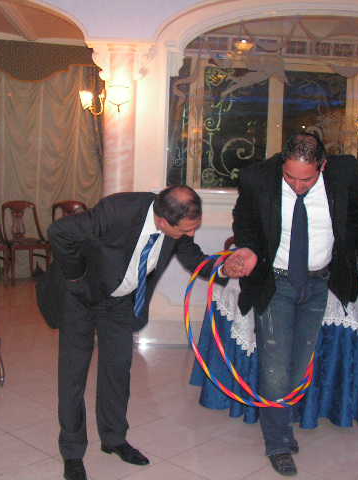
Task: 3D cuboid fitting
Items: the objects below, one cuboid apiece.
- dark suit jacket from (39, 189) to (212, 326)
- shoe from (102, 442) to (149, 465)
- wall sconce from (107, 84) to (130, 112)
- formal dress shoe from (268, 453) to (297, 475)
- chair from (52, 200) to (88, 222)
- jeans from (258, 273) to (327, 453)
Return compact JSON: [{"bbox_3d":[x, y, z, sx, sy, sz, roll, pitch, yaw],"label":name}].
[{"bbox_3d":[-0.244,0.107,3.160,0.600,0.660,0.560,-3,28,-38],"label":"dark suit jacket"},{"bbox_3d":[-0.268,1.037,3.366,0.285,0.110,0.105,5,7,27],"label":"shoe"},{"bbox_3d":[-0.480,-1.123,5.280,0.170,0.240,0.200,2,6,2],"label":"wall sconce"},{"bbox_3d":[0.511,1.068,3.355,0.108,0.110,0.285,1,6,-11],"label":"formal dress shoe"},{"bbox_3d":[-1.335,0.033,8.346,0.500,0.960,0.550,-2,7,-33],"label":"chair"},{"bbox_3d":[0.566,0.624,3.464,0.370,0.950,0.380,1,9,0],"label":"jeans"}]

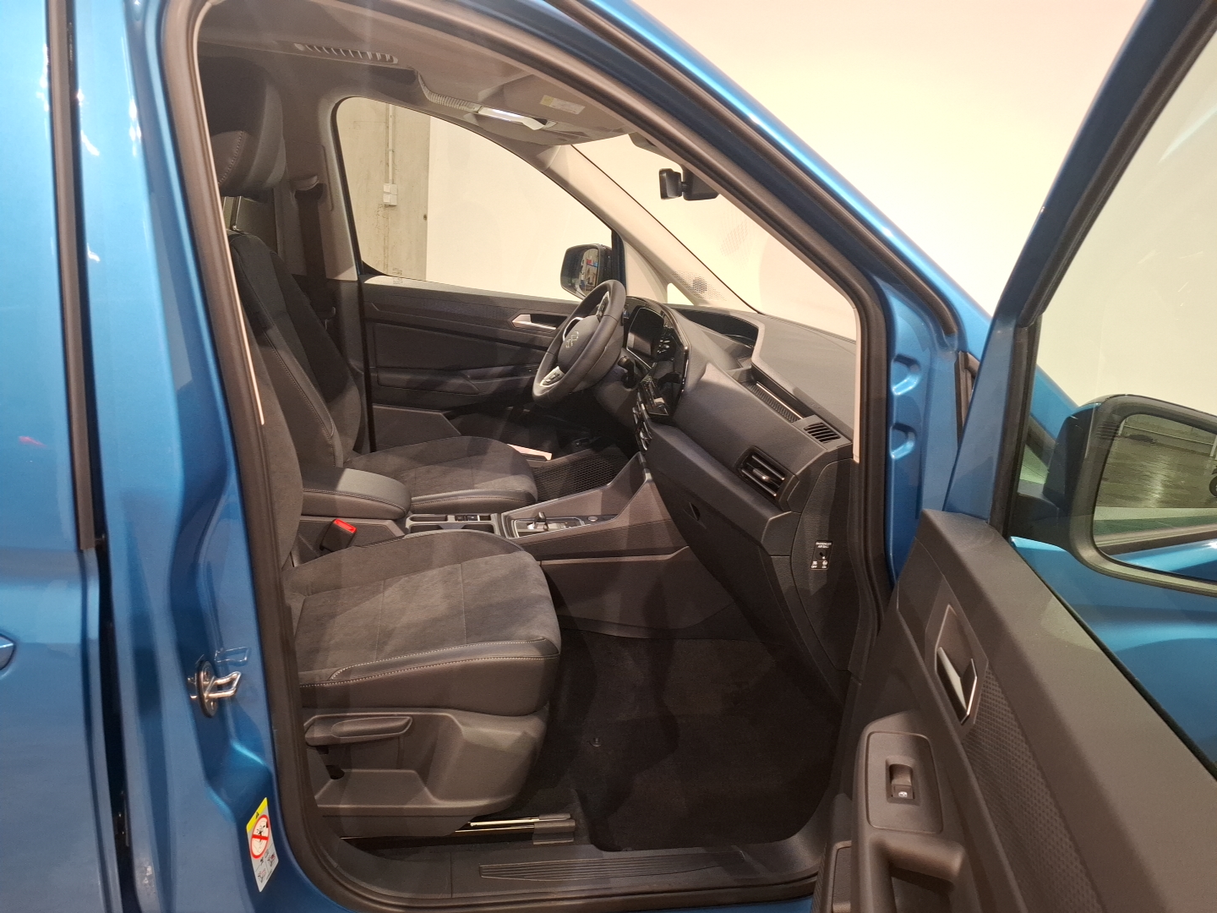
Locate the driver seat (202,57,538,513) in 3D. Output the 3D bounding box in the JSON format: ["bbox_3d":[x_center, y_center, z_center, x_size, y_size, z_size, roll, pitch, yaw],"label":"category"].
[{"bbox_3d":[-0.553,-0.284,1.969,0.790,1.170,0.530,3,16,-11],"label":"driver seat"}]

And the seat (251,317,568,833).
[{"bbox_3d":[-0.463,-0.056,1.275,0.790,1.160,0.530,3,16,-11],"label":"seat"}]

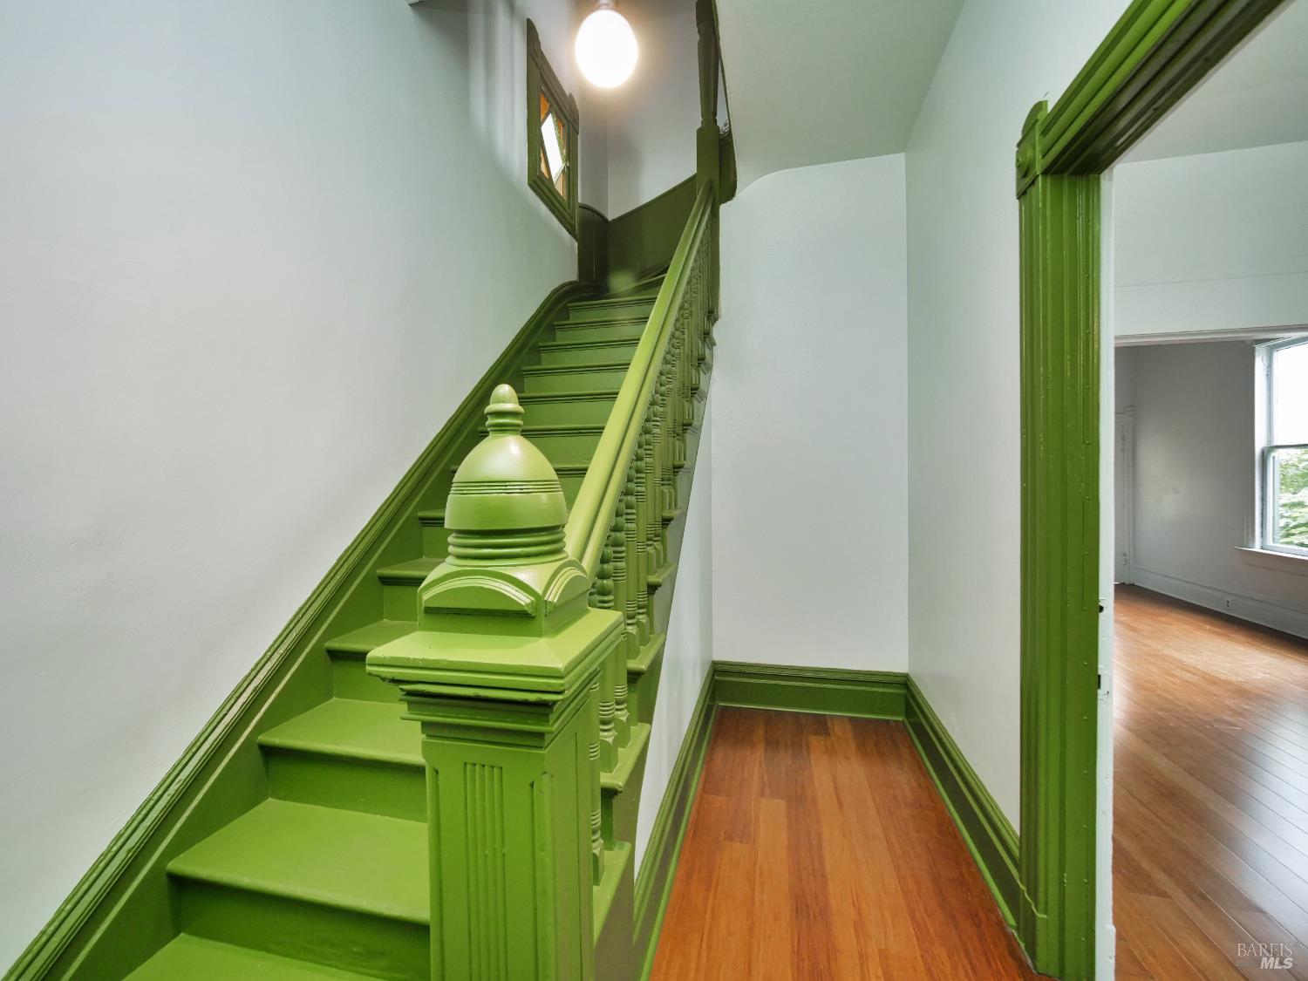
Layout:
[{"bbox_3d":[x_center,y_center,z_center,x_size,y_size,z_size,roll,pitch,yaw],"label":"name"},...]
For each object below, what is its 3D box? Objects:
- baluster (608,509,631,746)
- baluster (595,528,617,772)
[{"bbox_3d":[-0.093,0.349,1.440,0.047,0.693,0.047,0,1,13],"label":"baluster"},{"bbox_3d":[-0.120,0.390,1.325,0.047,0.617,0.047,0,1,13],"label":"baluster"}]

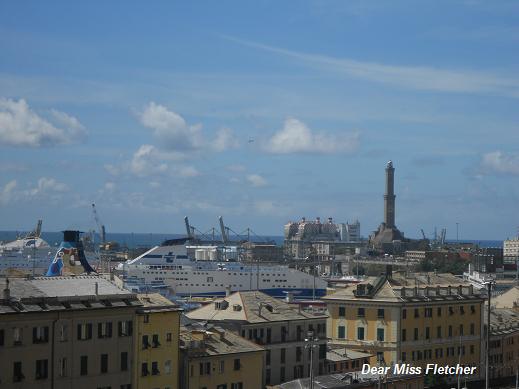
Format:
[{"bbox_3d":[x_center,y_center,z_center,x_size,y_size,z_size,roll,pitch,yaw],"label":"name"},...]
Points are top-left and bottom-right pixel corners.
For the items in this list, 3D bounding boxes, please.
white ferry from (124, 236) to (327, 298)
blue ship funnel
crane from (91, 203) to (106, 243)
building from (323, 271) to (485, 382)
[{"bbox_3d":[-20.291,40.861,825.000,113.000,33.000,22.000,1,-1,-8],"label":"white ferry"},{"bbox_3d":[-70.232,21.867,550.000,17.500,16.500,9.500,1,-1,6],"label":"blue ship funnel"},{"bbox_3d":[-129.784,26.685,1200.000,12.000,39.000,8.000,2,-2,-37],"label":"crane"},{"bbox_3d":[30.002,27.062,302.764,18.240,23.085,33.915,0,-2,37],"label":"building"}]

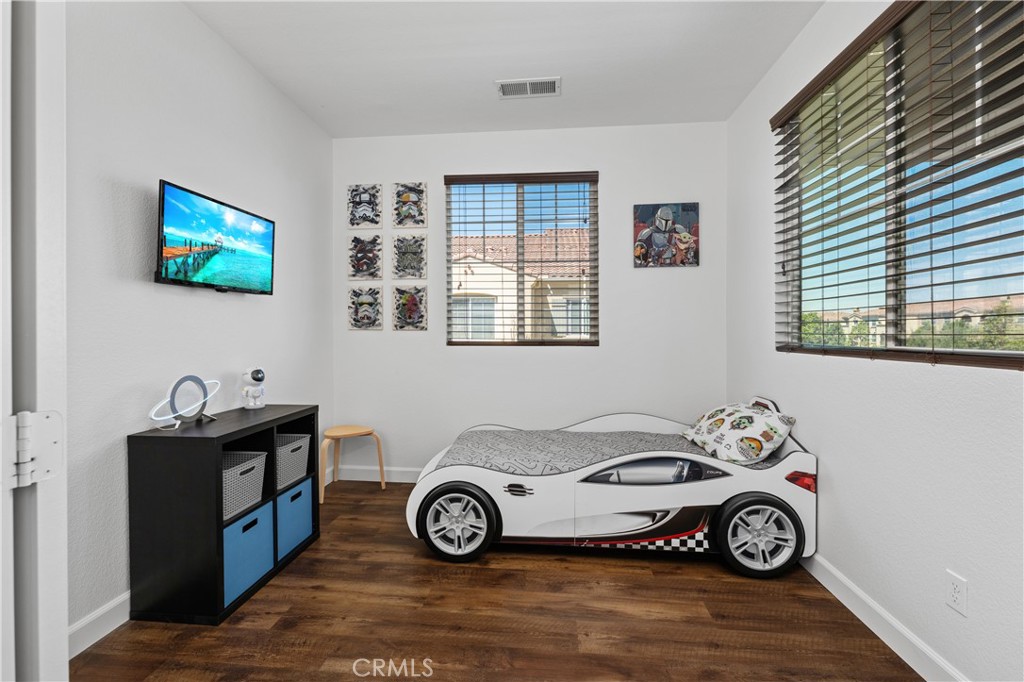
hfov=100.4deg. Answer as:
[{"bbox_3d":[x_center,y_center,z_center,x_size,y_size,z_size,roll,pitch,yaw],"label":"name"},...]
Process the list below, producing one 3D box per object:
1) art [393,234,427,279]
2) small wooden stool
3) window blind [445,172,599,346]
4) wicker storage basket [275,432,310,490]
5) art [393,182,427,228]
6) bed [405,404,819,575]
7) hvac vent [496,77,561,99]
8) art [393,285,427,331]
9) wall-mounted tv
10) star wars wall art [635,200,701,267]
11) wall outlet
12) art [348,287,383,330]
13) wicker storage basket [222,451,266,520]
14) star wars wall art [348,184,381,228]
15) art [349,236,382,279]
[{"bbox_3d":[-0.798,-0.657,3.356,0.278,0.356,0.018,0,1,5],"label":"art"},{"bbox_3d":[-1.254,0.902,3.177,0.480,0.455,0.430,0,1,20],"label":"small wooden stool"},{"bbox_3d":[0.067,-0.619,3.265,1.180,1.310,0.070,0,1,5],"label":"window blind"},{"bbox_3d":[-1.321,0.647,2.307,0.335,0.215,0.262,0,1,5],"label":"wicker storage basket"},{"bbox_3d":[-0.806,-1.072,3.382,0.283,0.355,0.018,0,0,5],"label":"art"},{"bbox_3d":[0.505,0.738,2.658,2.044,0.803,1.078,0,1,5],"label":"bed"},{"bbox_3d":[0.114,-1.616,2.750,0.404,0.014,0.215,0,0,5],"label":"hvac vent"},{"bbox_3d":[-0.798,-0.254,3.362,0.278,0.356,0.018,0,1,5],"label":"art"},{"bbox_3d":[-1.466,-0.471,2.152,0.060,0.426,0.730,4,3,5],"label":"wall-mounted tv"},{"bbox_3d":[1.159,-0.789,3.195,0.473,0.471,0.022,0,0,5],"label":"star wars wall art"},{"bbox_3d":[1.417,0.804,1.361,0.007,0.115,0.071,0,0,5],"label":"wall outlet"},{"bbox_3d":[-1.172,-0.262,3.423,0.283,0.355,0.018,0,0,5],"label":"art"},{"bbox_3d":[-1.347,0.646,1.905,0.340,0.224,0.285,0,0,5],"label":"wicker storage basket"},{"bbox_3d":[-1.176,-1.073,3.417,0.283,0.355,0.018,0,0,5],"label":"star wars wall art"},{"bbox_3d":[-1.156,-0.656,3.390,0.278,0.356,0.018,0,1,5],"label":"art"}]

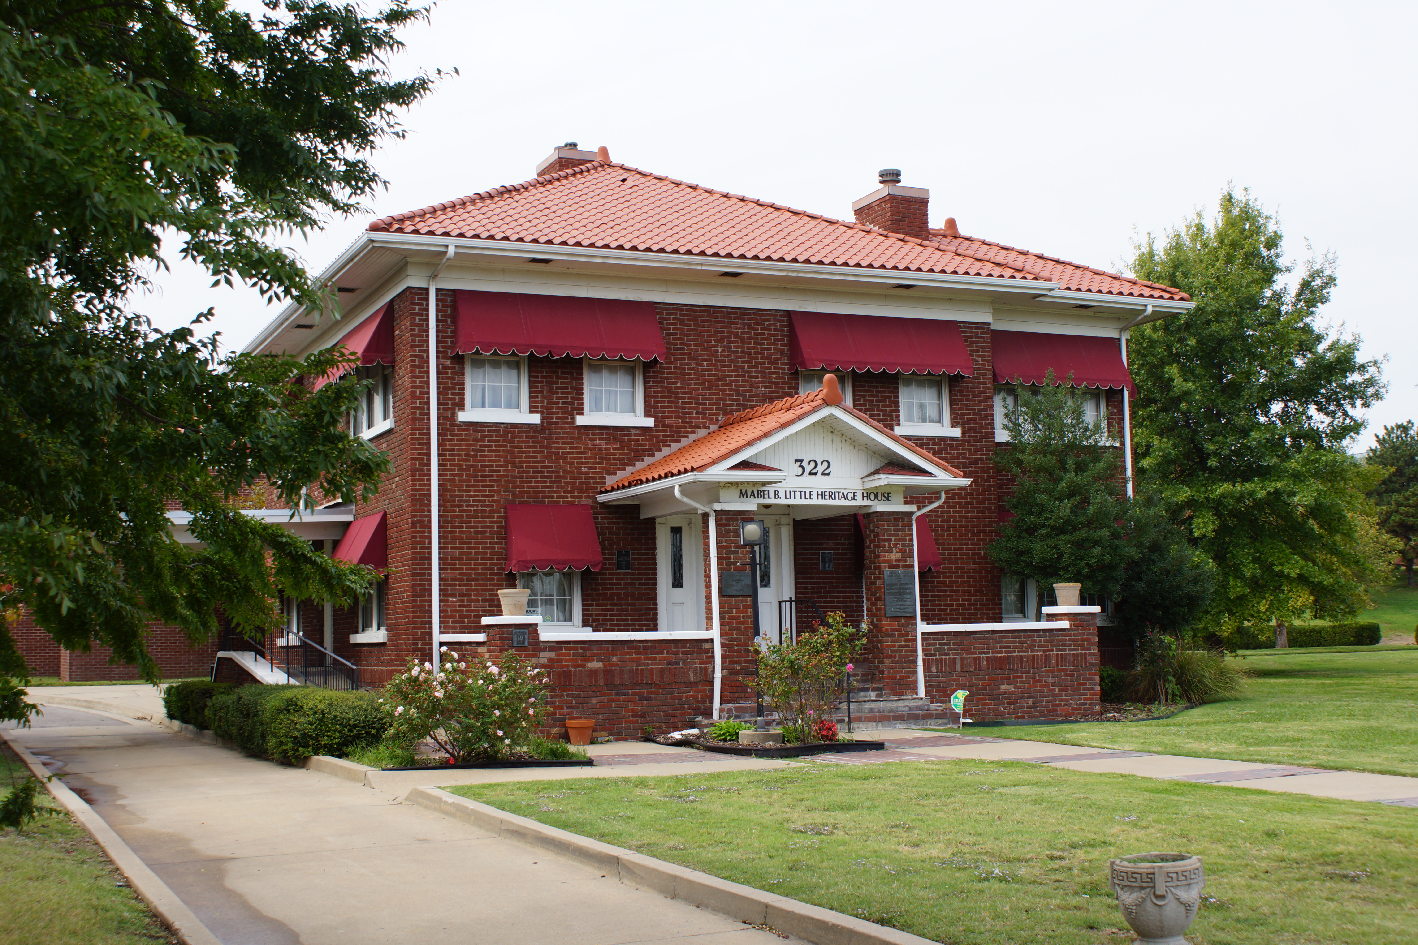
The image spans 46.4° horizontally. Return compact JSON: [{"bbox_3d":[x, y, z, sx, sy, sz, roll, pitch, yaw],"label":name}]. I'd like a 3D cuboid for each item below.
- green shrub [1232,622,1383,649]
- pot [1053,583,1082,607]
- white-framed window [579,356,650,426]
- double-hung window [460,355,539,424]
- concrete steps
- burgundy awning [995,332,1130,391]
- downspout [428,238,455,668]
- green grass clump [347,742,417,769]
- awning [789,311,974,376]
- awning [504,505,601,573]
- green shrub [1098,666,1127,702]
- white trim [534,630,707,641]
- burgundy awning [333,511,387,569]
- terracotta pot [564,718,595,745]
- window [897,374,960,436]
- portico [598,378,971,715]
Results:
[{"bbox_3d":[19.021,5.268,52.916,5.900,0.730,1.000,1,-6,-25],"label":"green shrub"},{"bbox_3d":[5.090,1.728,23.398,0.410,0.335,0.410,-1,-5,0],"label":"pot"},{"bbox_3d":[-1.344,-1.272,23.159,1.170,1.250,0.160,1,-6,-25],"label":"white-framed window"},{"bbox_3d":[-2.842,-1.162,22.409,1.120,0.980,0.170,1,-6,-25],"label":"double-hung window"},{"bbox_3d":[1.533,3.111,21.098,3.560,0.440,0.700,1,-6,-25],"label":"concrete steps"},{"bbox_3d":[5.625,-1.808,26.671,2.710,0.920,0.440,1,-6,-24],"label":"burgundy awning"},{"bbox_3d":[-3.444,0.123,21.579,0.120,6.090,1.020,1,-6,-25],"label":"downspout"},{"bbox_3d":[-3.350,2.893,16.931,0.640,0.230,0.500,1,-6,-25],"label":"green grass clump"},{"bbox_3d":[2.644,-1.904,24.850,2.980,0.950,0.450,1,-6,-25],"label":"awning"},{"bbox_3d":[-2.086,0.887,22.306,1.230,0.930,0.430,1,-6,-24],"label":"awning"},{"bbox_3d":[6.014,3.310,25.809,0.770,0.560,0.750,1,-6,-25],"label":"green shrub"},{"bbox_3d":[-1.013,1.989,20.132,2.280,0.097,0.320,1,-6,-24],"label":"white trim"},{"bbox_3d":[-5.089,1.057,23.851,0.420,0.860,1.960,1,-6,-25],"label":"burgundy awning"},{"bbox_3d":[-1.512,3.045,19.462,0.345,0.310,0.345,-1,-5,0],"label":"terracotta pot"},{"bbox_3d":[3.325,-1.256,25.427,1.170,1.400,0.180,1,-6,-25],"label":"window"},{"bbox_3d":[0.965,1.012,22.062,3.980,4.202,3.350,1,-6,-24],"label":"portico"}]

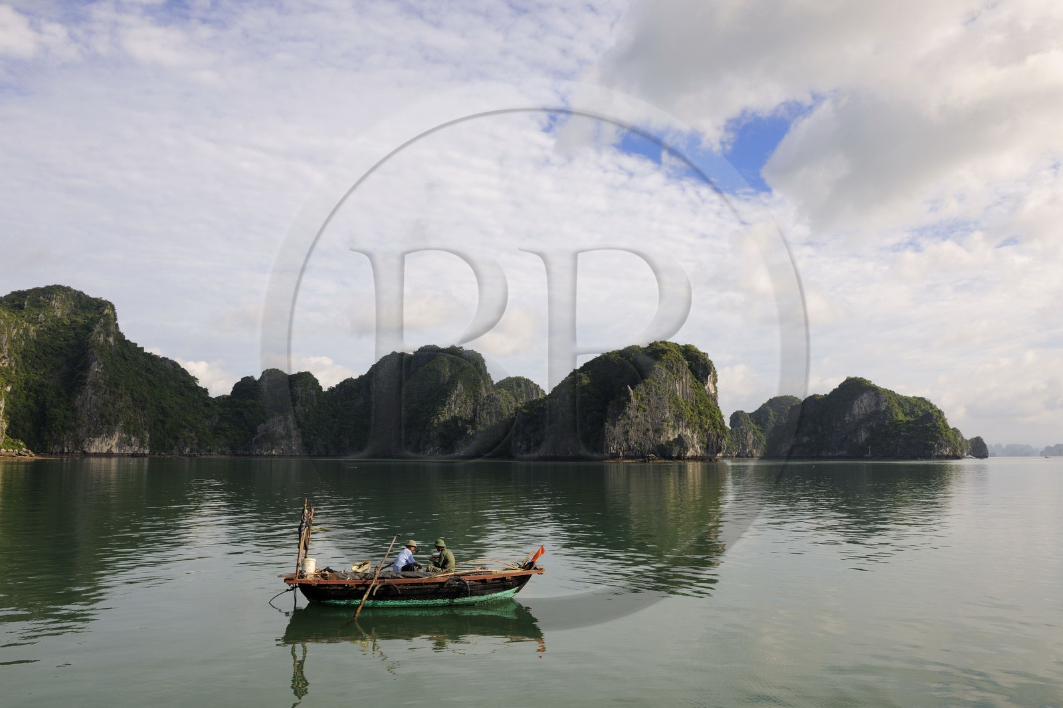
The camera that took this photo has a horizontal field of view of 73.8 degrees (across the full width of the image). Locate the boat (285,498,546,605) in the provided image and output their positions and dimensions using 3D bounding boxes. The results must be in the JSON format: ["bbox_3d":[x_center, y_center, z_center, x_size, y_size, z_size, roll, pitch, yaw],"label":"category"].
[{"bbox_3d":[-2.865,4.955,17.776,6.424,2.557,1.850,1,-8,-6],"label":"boat"}]

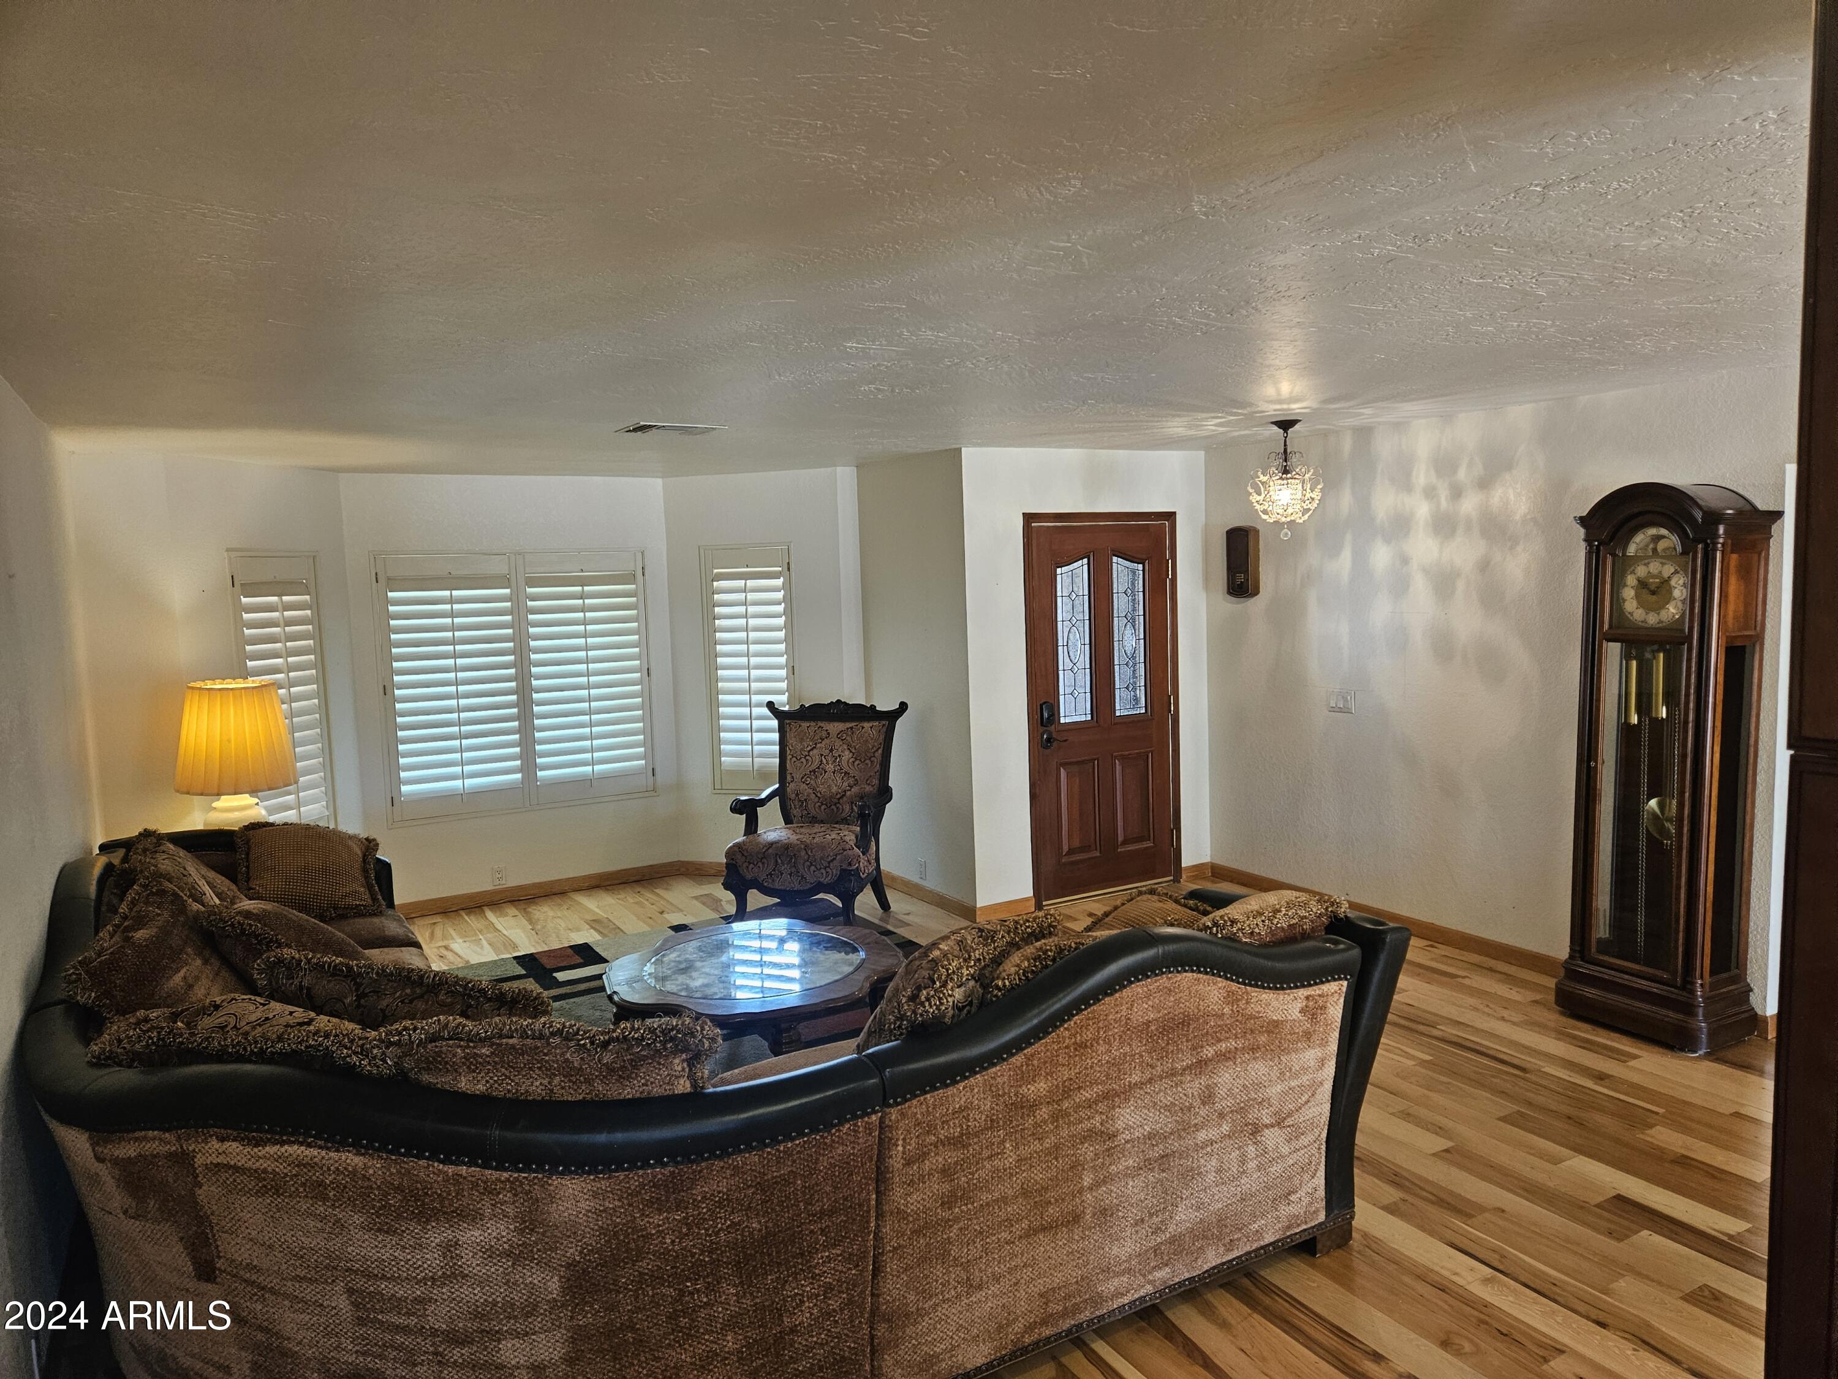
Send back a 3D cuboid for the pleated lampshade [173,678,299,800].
[{"bbox_3d":[-2.892,0.203,5.168,0.455,0.420,0.455,-5,6,-29],"label":"pleated lampshade"}]

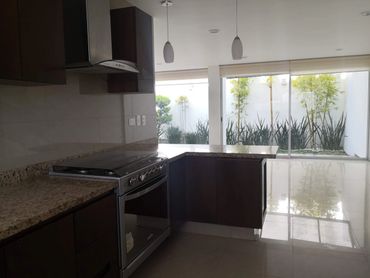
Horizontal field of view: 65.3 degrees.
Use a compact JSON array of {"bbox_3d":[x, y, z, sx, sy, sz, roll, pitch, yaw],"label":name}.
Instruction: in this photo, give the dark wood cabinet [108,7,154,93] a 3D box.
[{"bbox_3d":[-0.526,-0.818,2.782,0.325,0.748,0.322,1,6,20],"label":"dark wood cabinet"}]

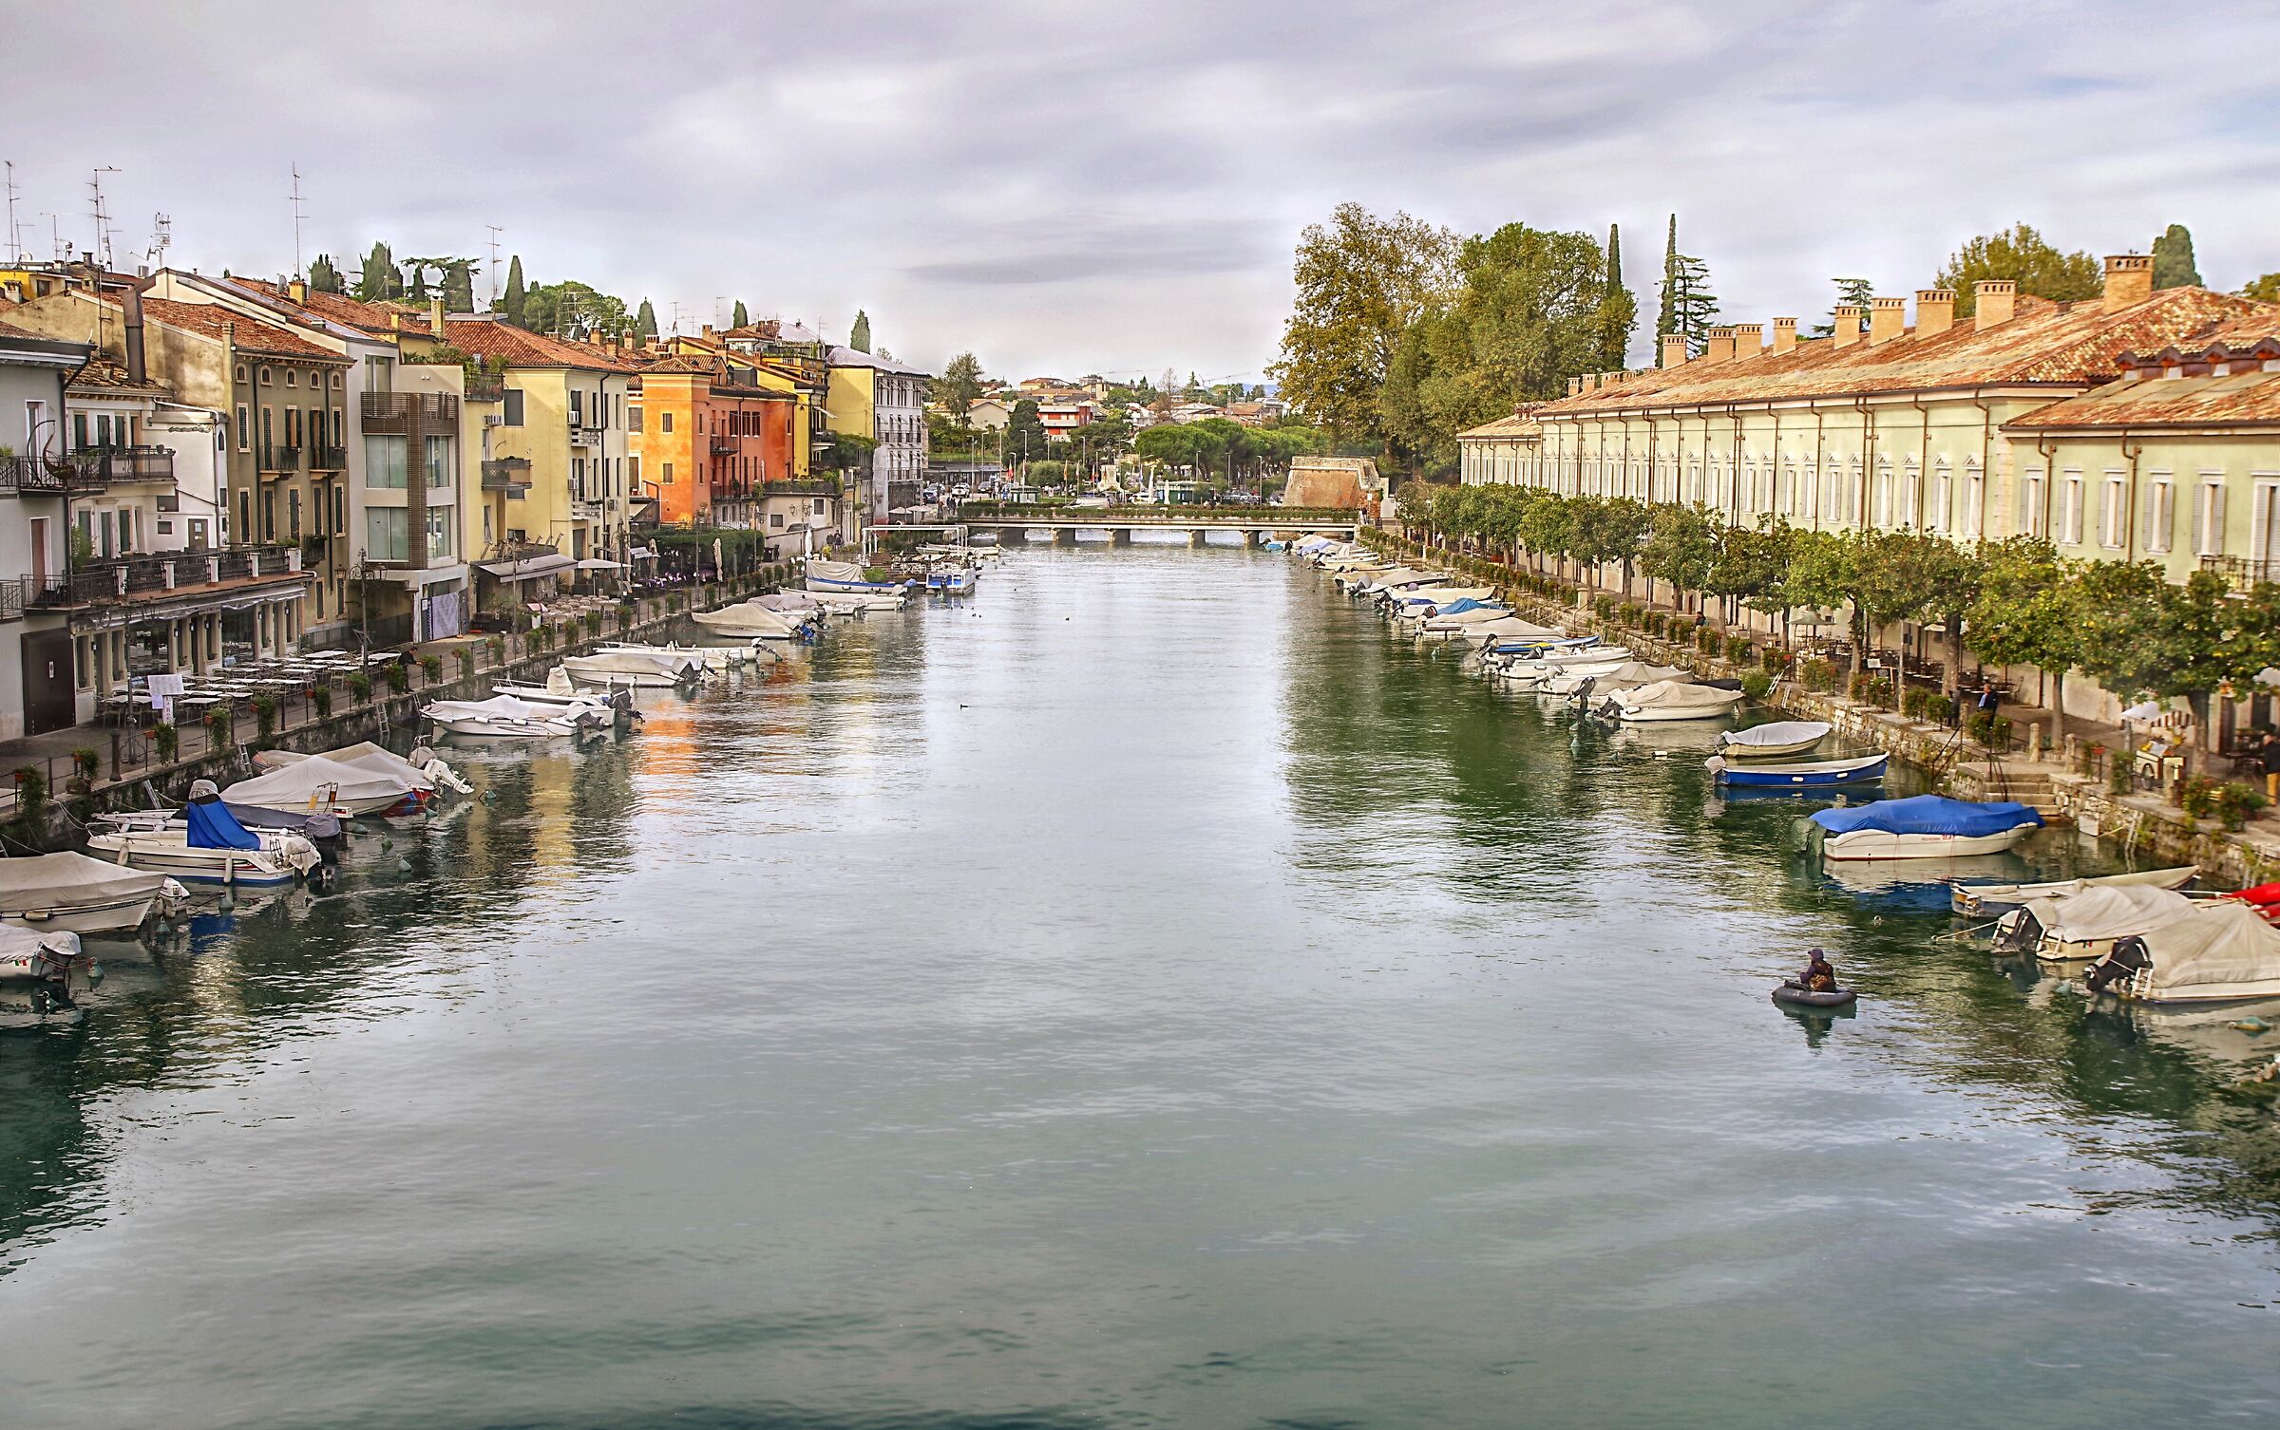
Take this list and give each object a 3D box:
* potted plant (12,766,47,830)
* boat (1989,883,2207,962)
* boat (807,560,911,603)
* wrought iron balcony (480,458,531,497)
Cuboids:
[{"bbox_3d":[-25.728,1.920,61.614,0.800,1.400,0.750,1,6,0],"label":"potted plant"},{"bbox_3d":[19.126,3.873,52.144,5.340,1.500,2.000,-1,6,-18],"label":"boat"},{"bbox_3d":[-17.754,-8.712,167.611,6.776,2.100,2.400,2,6,15],"label":"boat"},{"bbox_3d":[-28.138,-10.573,118.069,1.150,1.300,3.300,1,6,2],"label":"wrought iron balcony"}]

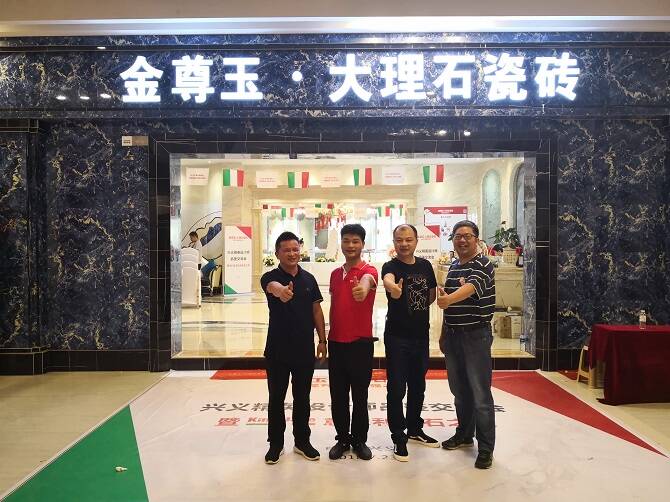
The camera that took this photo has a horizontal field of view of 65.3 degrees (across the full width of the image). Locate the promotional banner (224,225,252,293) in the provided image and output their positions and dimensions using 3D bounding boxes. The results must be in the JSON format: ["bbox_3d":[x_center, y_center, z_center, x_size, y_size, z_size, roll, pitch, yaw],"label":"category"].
[{"bbox_3d":[-2.475,0.257,13.400,0.720,1.770,0.080,0,1,-9],"label":"promotional banner"}]

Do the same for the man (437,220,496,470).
[{"bbox_3d":[0.970,0.655,3.806,0.480,1.751,0.520,0,1,17],"label":"man"}]

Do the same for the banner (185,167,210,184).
[{"bbox_3d":[-2.413,-1.310,9.100,0.390,0.300,0.010,0,1,0],"label":"banner"}]

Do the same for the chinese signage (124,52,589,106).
[{"bbox_3d":[0.176,-2.017,6.120,5.390,0.590,0.100,0,1,1],"label":"chinese signage"}]

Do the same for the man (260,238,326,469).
[{"bbox_3d":[-0.290,0.695,3.765,0.490,1.674,0.560,0,1,-9],"label":"man"}]

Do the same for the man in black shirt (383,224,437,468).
[{"bbox_3d":[0.575,0.669,3.828,0.430,1.724,0.560,0,1,-3],"label":"man in black shirt"}]

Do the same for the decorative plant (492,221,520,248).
[{"bbox_3d":[3.622,-0.337,11.000,0.600,0.600,0.550,0,1,0],"label":"decorative plant"}]

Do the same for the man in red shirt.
[{"bbox_3d":[0.119,0.668,3.801,0.420,1.726,0.560,0,1,7],"label":"man in red shirt"}]

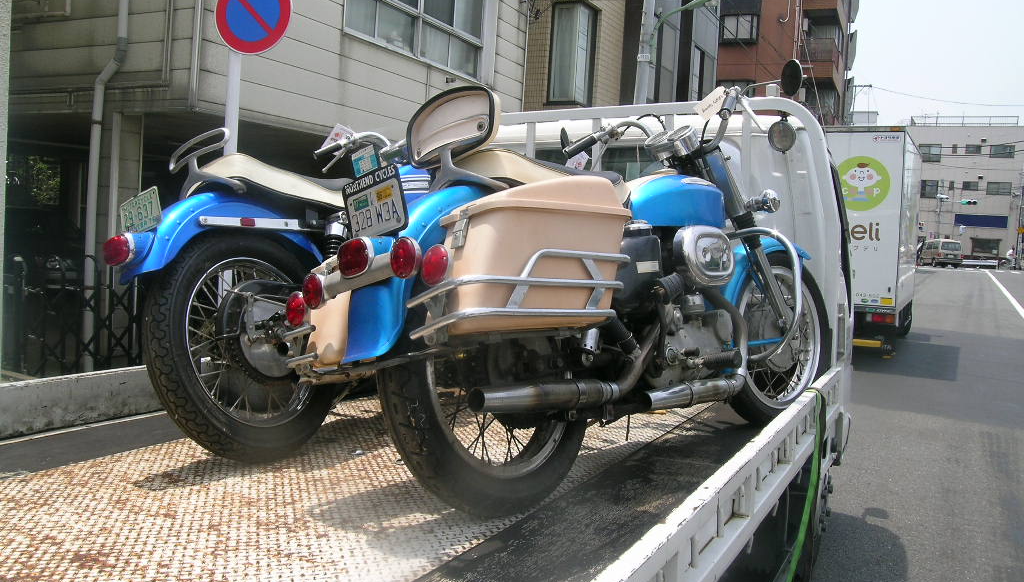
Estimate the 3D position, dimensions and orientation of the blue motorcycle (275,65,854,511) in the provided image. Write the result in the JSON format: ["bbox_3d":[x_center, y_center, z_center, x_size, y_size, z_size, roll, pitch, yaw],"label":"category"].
[{"bbox_3d":[0.396,-0.062,2.424,0.860,1.150,2.270,-8,-5,41],"label":"blue motorcycle"}]

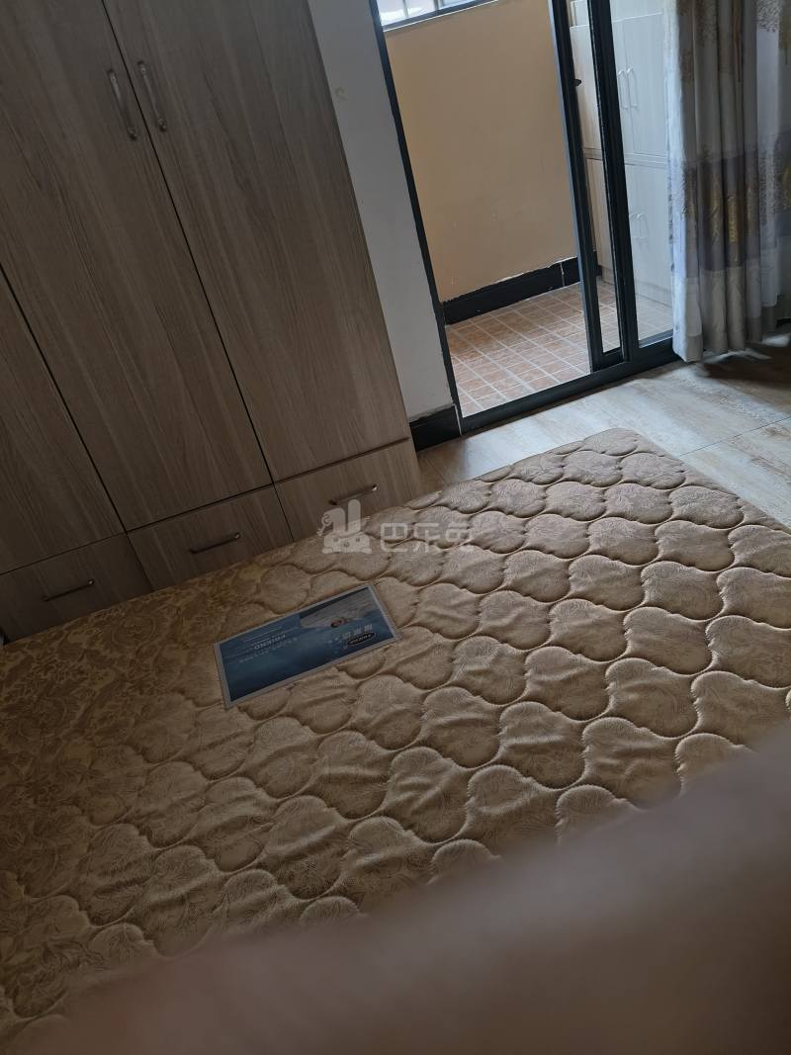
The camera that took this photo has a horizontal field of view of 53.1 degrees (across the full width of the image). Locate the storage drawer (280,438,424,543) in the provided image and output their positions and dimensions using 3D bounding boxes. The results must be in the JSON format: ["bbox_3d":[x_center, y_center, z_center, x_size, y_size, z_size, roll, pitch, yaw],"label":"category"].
[{"bbox_3d":[-0.161,-0.168,2.155,0.350,0.205,0.440,-19,31,-7],"label":"storage drawer"}]

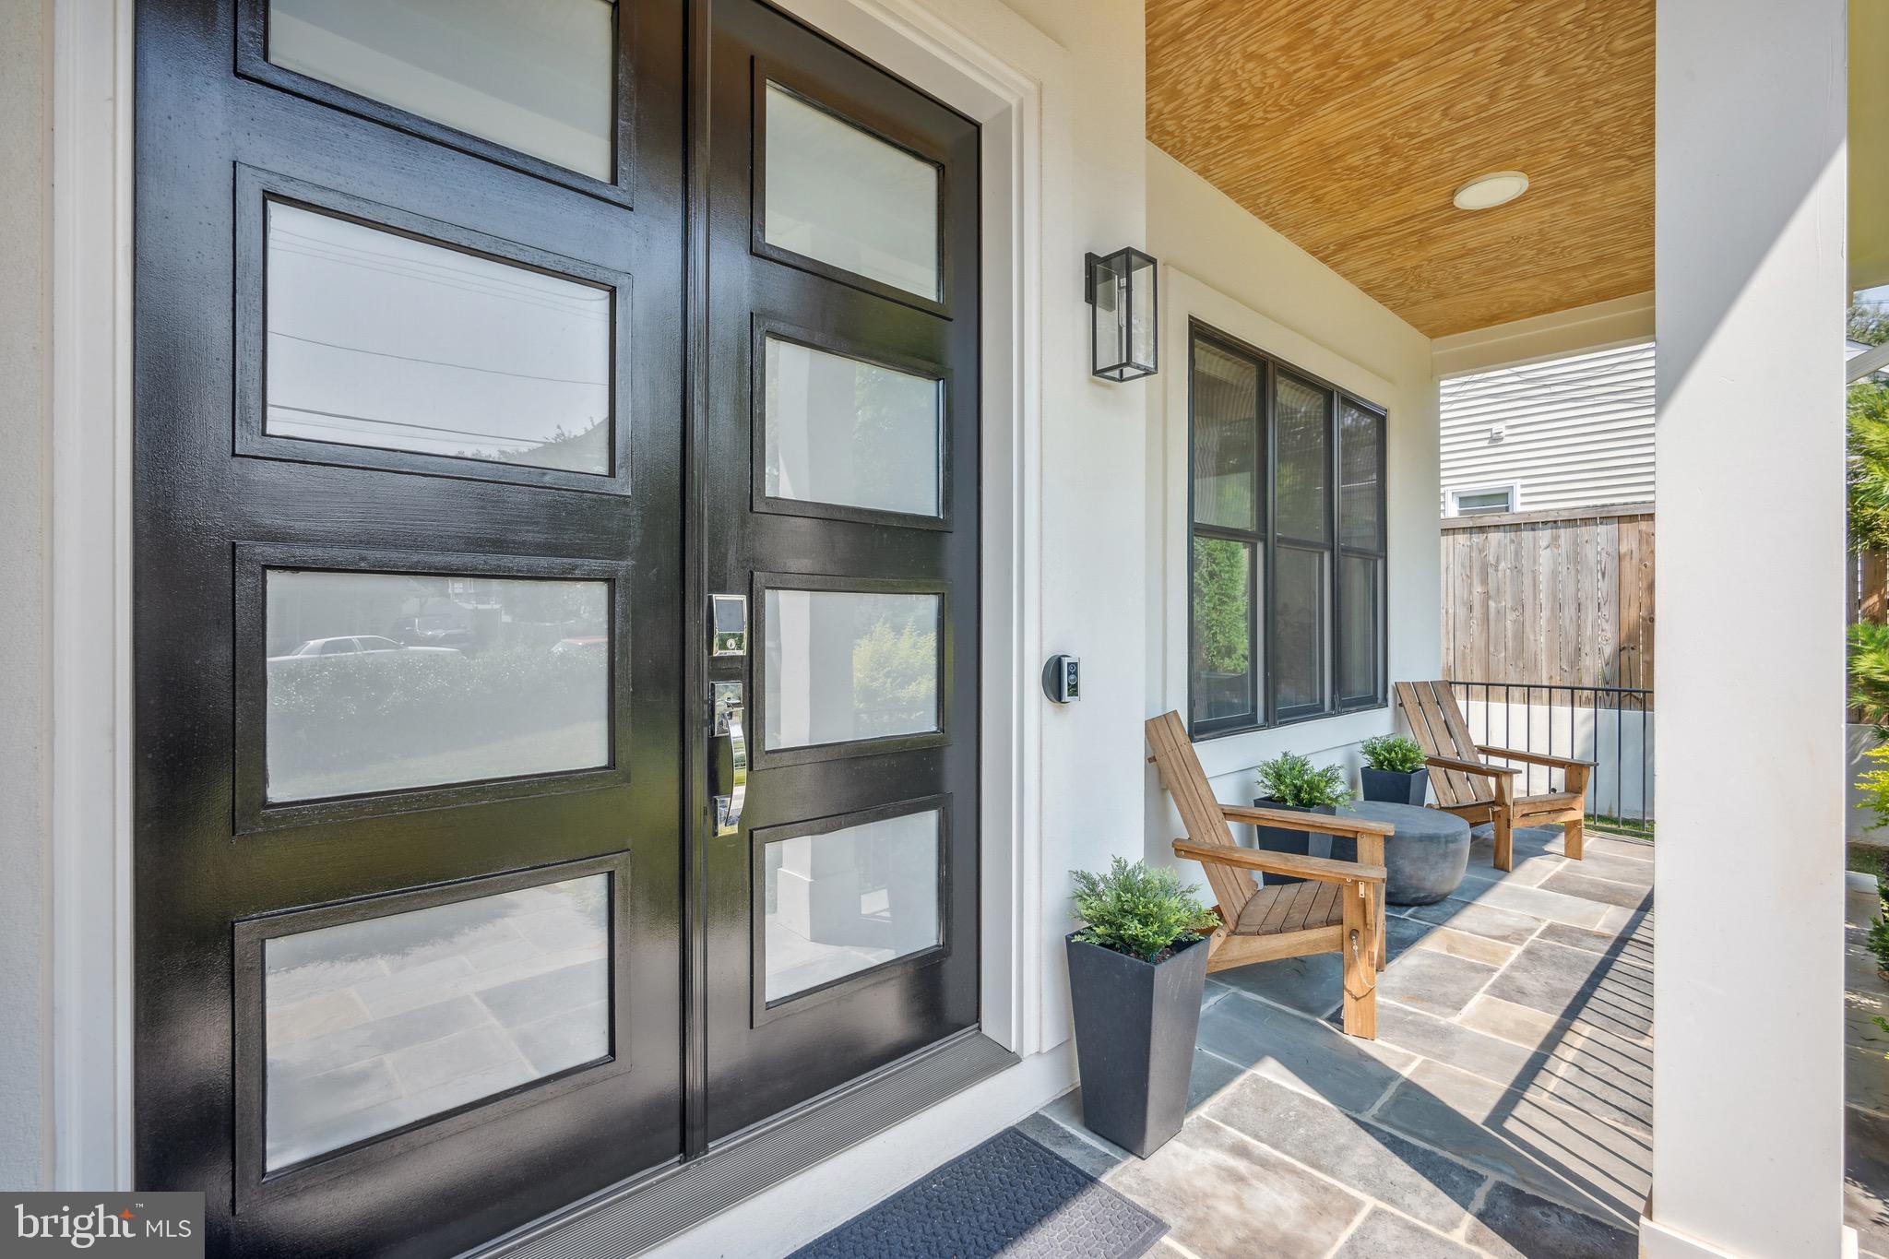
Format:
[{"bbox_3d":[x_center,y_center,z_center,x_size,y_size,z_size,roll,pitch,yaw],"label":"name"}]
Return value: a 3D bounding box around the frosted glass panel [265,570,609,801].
[{"bbox_3d":[-0.823,0.085,1.332,0.491,0.349,0.020,0,0,-41],"label":"frosted glass panel"}]

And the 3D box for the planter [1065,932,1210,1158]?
[{"bbox_3d":[0.470,0.988,1.929,0.248,0.472,0.250,0,0,-41],"label":"planter"}]

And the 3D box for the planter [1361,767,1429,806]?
[{"bbox_3d":[2.424,0.984,4.247,0.248,0.469,0.248,0,0,-41],"label":"planter"}]

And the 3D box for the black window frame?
[{"bbox_3d":[1.780,-0.414,3.913,2.082,1.721,0.081,0,0,-41],"label":"black window frame"}]

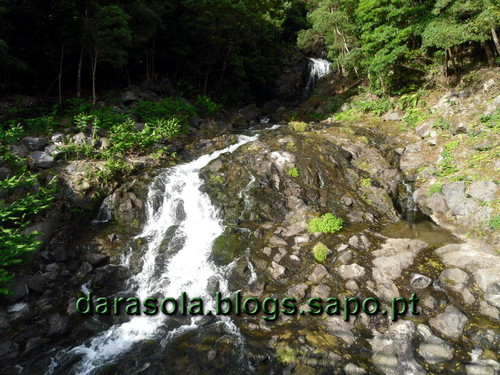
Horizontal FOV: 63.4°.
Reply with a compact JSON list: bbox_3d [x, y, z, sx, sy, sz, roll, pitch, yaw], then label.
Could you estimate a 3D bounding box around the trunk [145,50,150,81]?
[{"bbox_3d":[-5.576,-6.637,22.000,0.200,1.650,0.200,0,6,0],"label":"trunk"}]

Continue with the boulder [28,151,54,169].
[{"bbox_3d":[-6.187,-0.831,12.000,0.770,0.480,0.620,0,6,0],"label":"boulder"}]

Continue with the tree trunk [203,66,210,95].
[{"bbox_3d":[-2.151,-5.292,20.000,0.270,1.400,0.270,6,6,0],"label":"tree trunk"}]

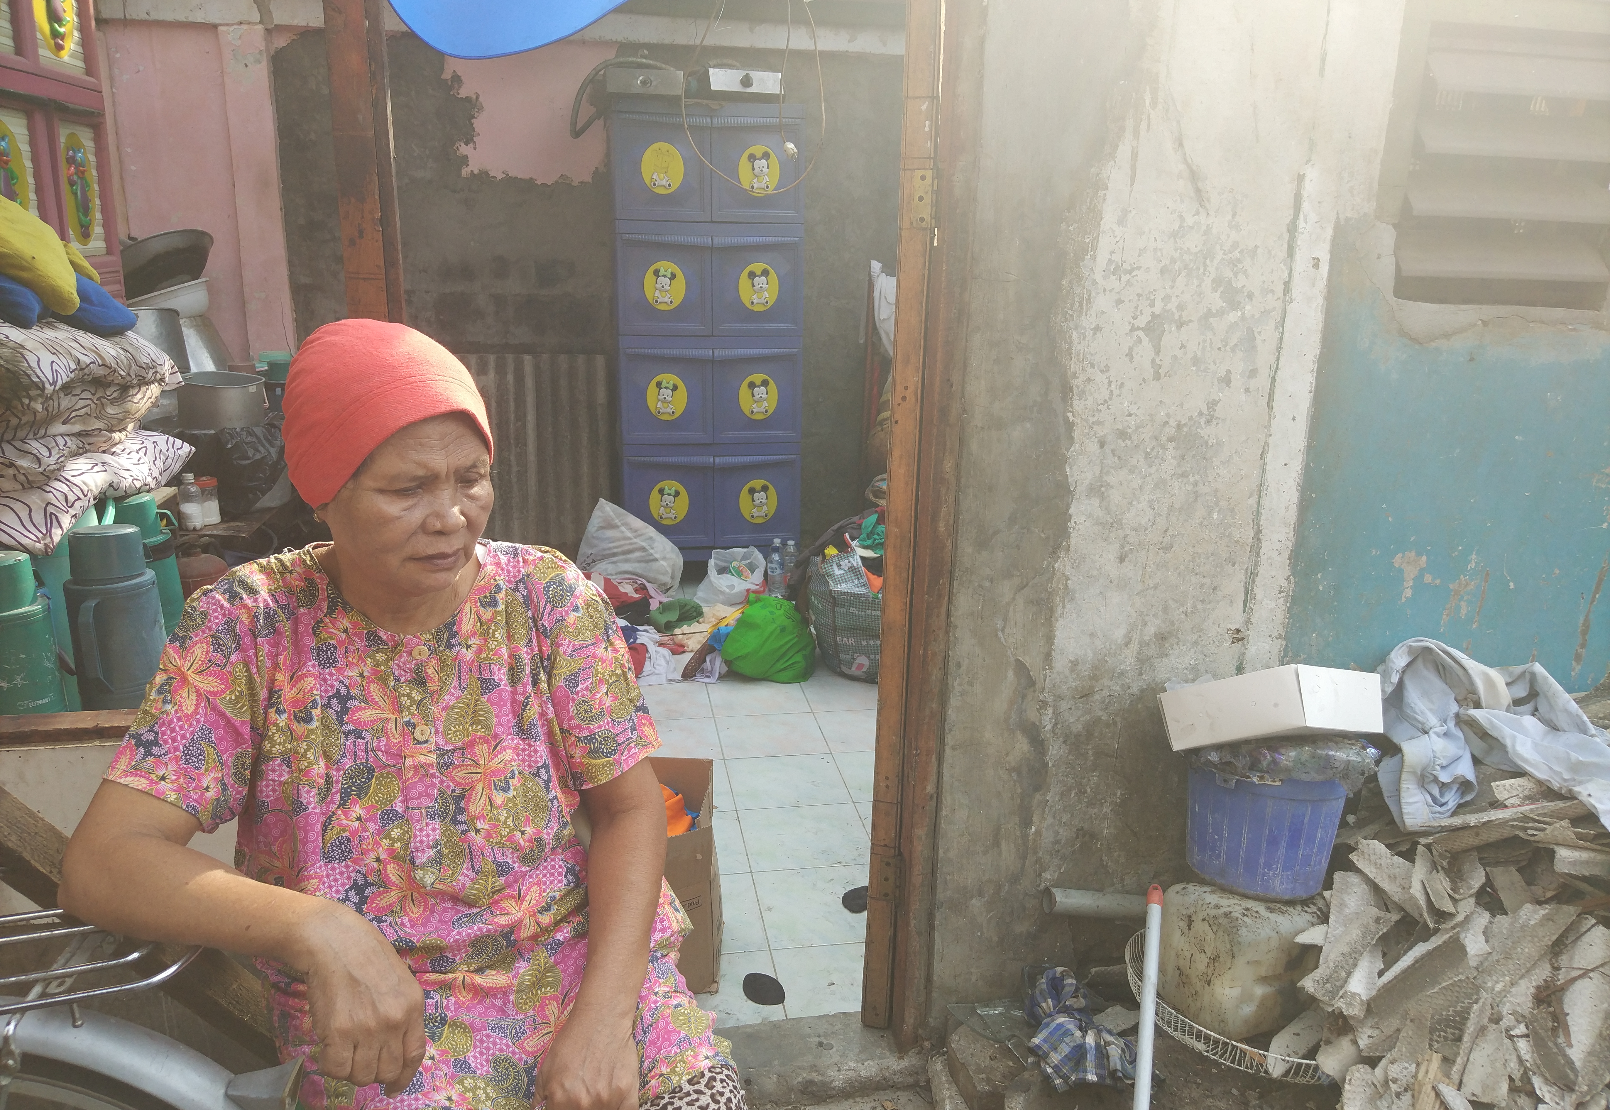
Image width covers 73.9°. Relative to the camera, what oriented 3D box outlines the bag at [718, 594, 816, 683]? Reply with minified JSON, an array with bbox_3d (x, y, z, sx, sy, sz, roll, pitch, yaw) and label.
[{"bbox_3d":[-0.124,0.267,3.651,0.330,0.270,0.280,-2,14,-10],"label":"bag"}]

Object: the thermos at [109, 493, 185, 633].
[{"bbox_3d":[-1.404,0.058,2.295,0.145,0.370,0.145,-2,14,-10],"label":"thermos"}]

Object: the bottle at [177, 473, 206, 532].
[{"bbox_3d":[-1.633,-0.147,2.831,0.062,0.155,0.062,-2,14,-10],"label":"bottle"}]

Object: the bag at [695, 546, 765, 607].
[{"bbox_3d":[-0.313,0.077,4.477,0.301,0.234,0.260,-2,14,-10],"label":"bag"}]

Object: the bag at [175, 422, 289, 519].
[{"bbox_3d":[-1.716,-0.271,3.216,0.376,0.253,0.320,-2,14,-10],"label":"bag"}]

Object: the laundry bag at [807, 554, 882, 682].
[{"bbox_3d":[0.284,0.189,3.701,0.470,0.400,0.310,-2,14,-10],"label":"laundry bag"}]

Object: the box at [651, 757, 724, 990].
[{"bbox_3d":[-0.362,0.624,2.053,0.360,0.340,0.280,-2,14,-13],"label":"box"}]

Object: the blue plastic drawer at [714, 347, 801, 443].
[{"bbox_3d":[-0.236,-0.721,4.719,0.372,0.405,0.400,-2,14,-10],"label":"blue plastic drawer"}]

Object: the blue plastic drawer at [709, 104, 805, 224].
[{"bbox_3d":[-0.235,-1.678,4.657,0.396,0.461,0.420,-2,14,-10],"label":"blue plastic drawer"}]

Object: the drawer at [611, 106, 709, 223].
[{"bbox_3d":[-0.594,-1.597,4.428,0.372,0.430,0.400,-2,14,-10],"label":"drawer"}]

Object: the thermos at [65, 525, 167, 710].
[{"bbox_3d":[-1.273,0.128,1.972,0.143,0.340,0.178,0,14,-5],"label":"thermos"}]

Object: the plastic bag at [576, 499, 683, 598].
[{"bbox_3d":[-0.765,-0.044,4.602,0.483,0.395,0.340,-2,14,-10],"label":"plastic bag"}]

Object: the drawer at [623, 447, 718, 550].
[{"bbox_3d":[-0.634,-0.306,4.930,0.398,0.453,0.420,-2,14,-10],"label":"drawer"}]

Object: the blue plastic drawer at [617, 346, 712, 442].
[{"bbox_3d":[-0.608,-0.710,4.651,0.372,0.405,0.400,-2,14,-10],"label":"blue plastic drawer"}]

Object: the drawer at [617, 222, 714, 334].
[{"bbox_3d":[-0.601,-1.157,4.538,0.372,0.425,0.400,-2,14,-10],"label":"drawer"}]

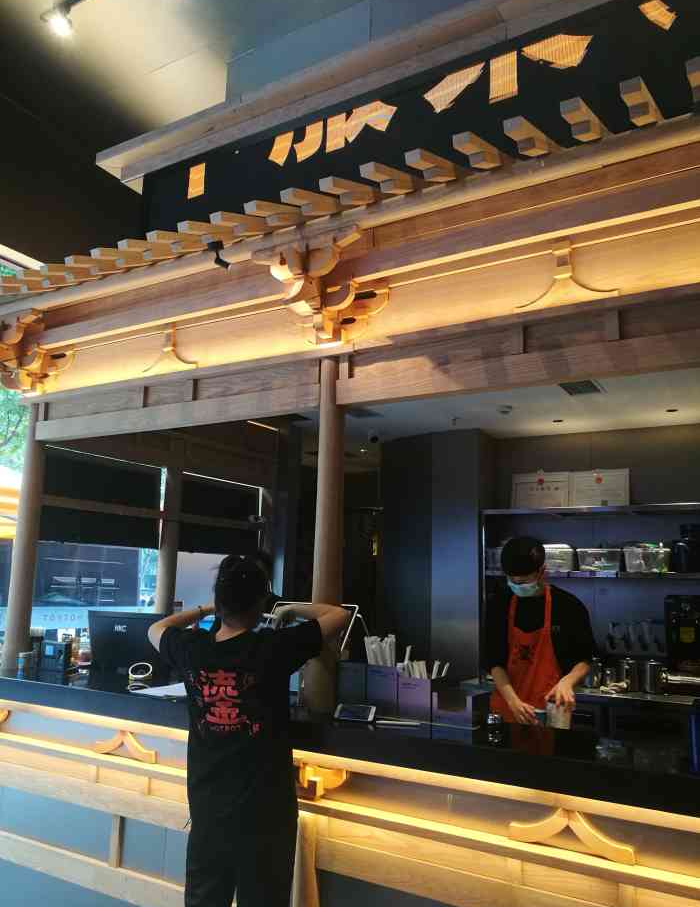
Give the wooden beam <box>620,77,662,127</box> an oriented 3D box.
[{"bbox_3d":[0.930,-1.099,2.320,0.056,0.066,0.394,-5,7,31],"label":"wooden beam"}]

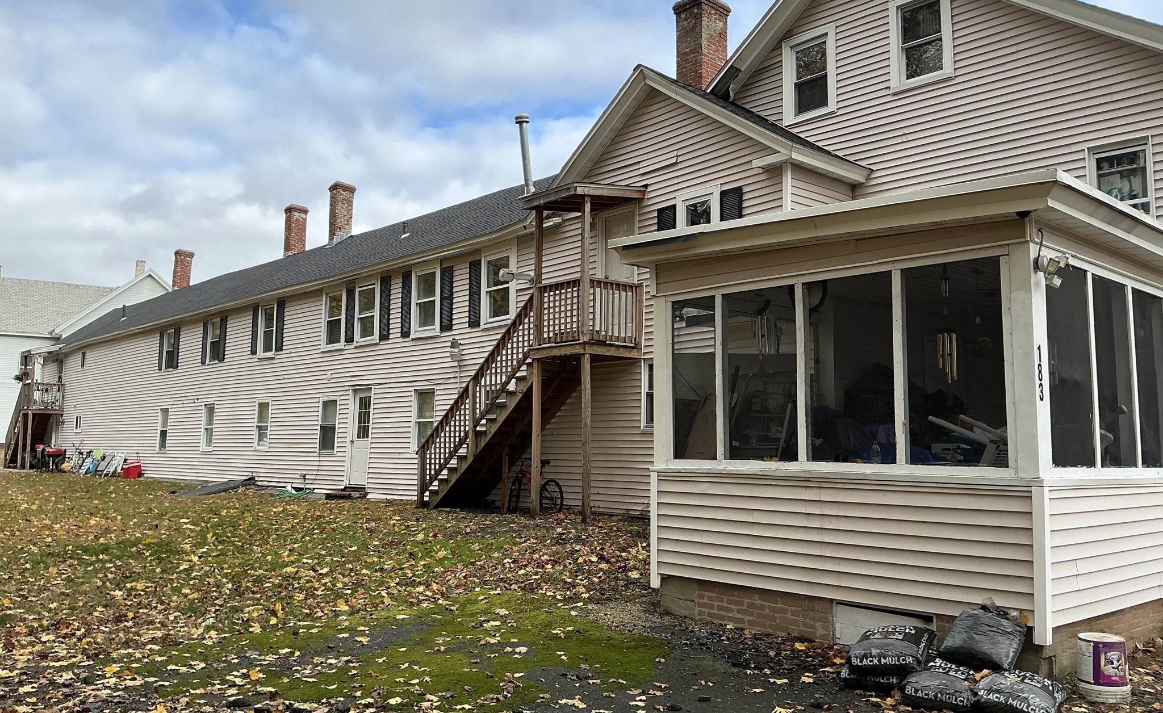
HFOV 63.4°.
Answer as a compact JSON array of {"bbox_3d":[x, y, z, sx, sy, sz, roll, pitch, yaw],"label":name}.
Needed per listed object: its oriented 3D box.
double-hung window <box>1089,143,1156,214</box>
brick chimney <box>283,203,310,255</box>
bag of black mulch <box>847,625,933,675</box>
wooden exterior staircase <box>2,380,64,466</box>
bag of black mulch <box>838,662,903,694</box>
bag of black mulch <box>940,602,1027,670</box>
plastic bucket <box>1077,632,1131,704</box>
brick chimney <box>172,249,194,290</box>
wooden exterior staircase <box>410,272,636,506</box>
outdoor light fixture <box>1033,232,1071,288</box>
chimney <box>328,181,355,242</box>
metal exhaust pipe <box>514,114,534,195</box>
[{"bbox_3d":[6.705,-1.955,11.682,0.120,1.494,0.727,6,-8,-43],"label":"double-hung window"},{"bbox_3d":[-8.938,-3.858,29.494,0.600,1.670,0.440,6,-8,-43],"label":"brick chimney"},{"bbox_3d":[1.998,1.841,5.994,0.450,0.180,0.640,-2,-7,27],"label":"bag of black mulch"},{"bbox_3d":[-21.434,2.748,36.831,1.120,3.240,3.350,6,-8,-43],"label":"wooden exterior staircase"},{"bbox_3d":[1.927,2.009,6.020,0.430,0.150,0.550,-3,-7,29],"label":"bag of black mulch"},{"bbox_3d":[2.526,1.759,5.880,0.430,0.180,0.480,-6,23,46],"label":"bag of black mulch"},{"bbox_3d":[3.239,1.926,5.830,0.290,0.360,0.290,0,-6,1],"label":"plastic bucket"},{"bbox_3d":[-16.276,-3.560,38.347,0.671,1.622,0.651,6,-8,-43],"label":"brick chimney"},{"bbox_3d":[-0.938,0.755,15.063,1.160,3.490,4.220,6,-8,-43],"label":"wooden exterior staircase"},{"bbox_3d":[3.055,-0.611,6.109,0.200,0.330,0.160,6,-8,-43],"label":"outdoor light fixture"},{"bbox_3d":[-6.784,-3.975,26.517,0.600,1.750,0.440,6,-8,-43],"label":"chimney"},{"bbox_3d":[-1.213,-4.406,20.553,0.335,1.813,0.335,-5,-6,-1],"label":"metal exhaust pipe"}]

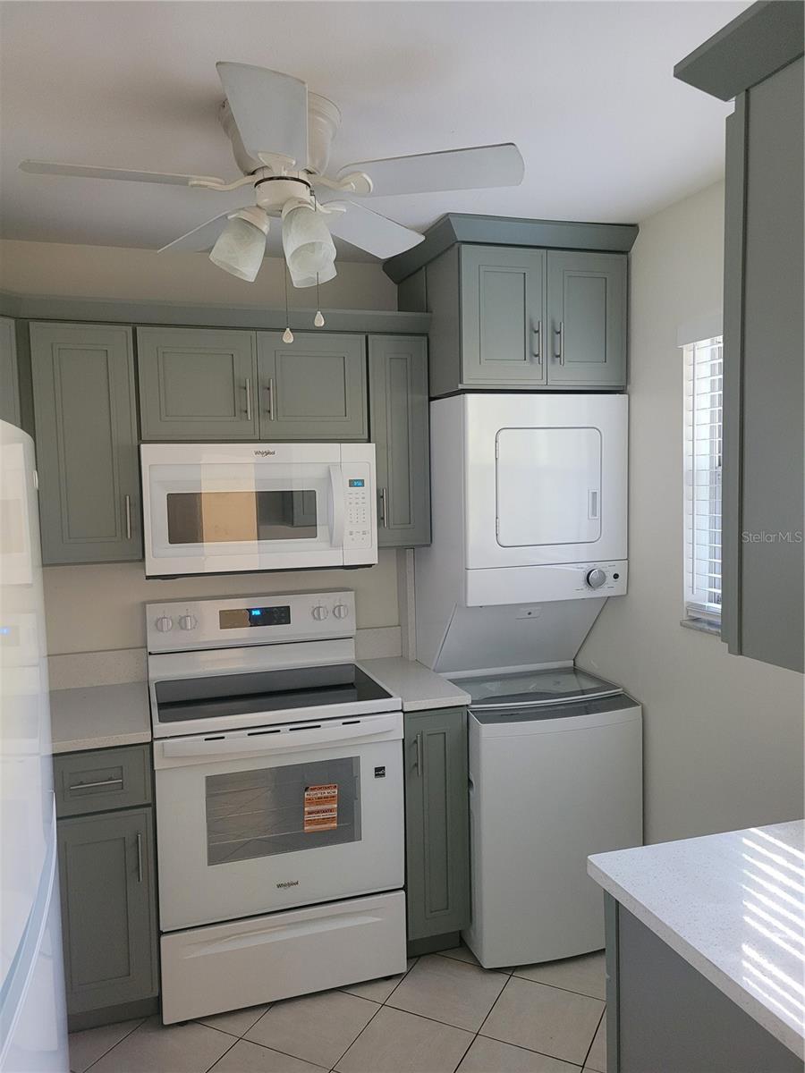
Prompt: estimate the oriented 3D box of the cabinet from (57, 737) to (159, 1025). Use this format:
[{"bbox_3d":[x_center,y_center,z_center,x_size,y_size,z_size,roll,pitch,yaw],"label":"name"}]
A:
[{"bbox_3d":[-0.968,1.014,2.625,0.302,0.876,0.616,-3,5,-18],"label":"cabinet"}]

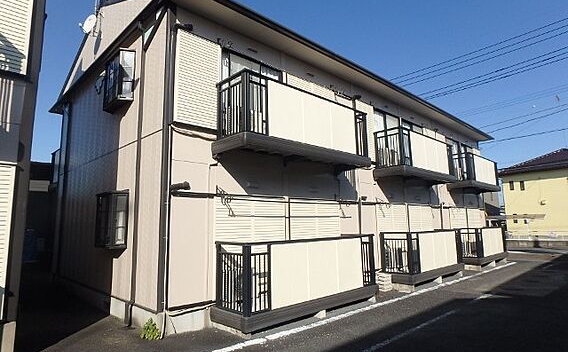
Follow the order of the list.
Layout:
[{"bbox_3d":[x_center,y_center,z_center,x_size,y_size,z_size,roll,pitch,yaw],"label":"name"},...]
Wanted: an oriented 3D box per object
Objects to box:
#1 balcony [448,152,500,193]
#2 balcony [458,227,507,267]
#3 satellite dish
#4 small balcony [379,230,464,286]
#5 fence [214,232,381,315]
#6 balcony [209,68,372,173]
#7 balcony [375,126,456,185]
[{"bbox_3d":[7.931,-0.034,14.349,3.636,1.321,0.905,7,-11,-44],"label":"balcony"},{"bbox_3d":[8.120,2.770,14.115,3.636,1.289,0.905,7,-11,-44],"label":"balcony"},{"bbox_3d":[-4.783,-3.705,8.400,0.470,0.500,0.360,-4,-8,24],"label":"satellite dish"},{"bbox_3d":[4.297,2.326,10.455,3.606,1.289,0.905,7,-11,-44],"label":"small balcony"},{"bbox_3d":[0.422,1.777,6.782,3.610,1.085,0.876,7,-11,-44],"label":"fence"},{"bbox_3d":[0.376,-0.912,7.117,3.667,1.321,0.905,7,-11,-44],"label":"balcony"},{"bbox_3d":[4.177,-0.470,10.755,3.606,1.321,0.905,7,-11,-44],"label":"balcony"}]

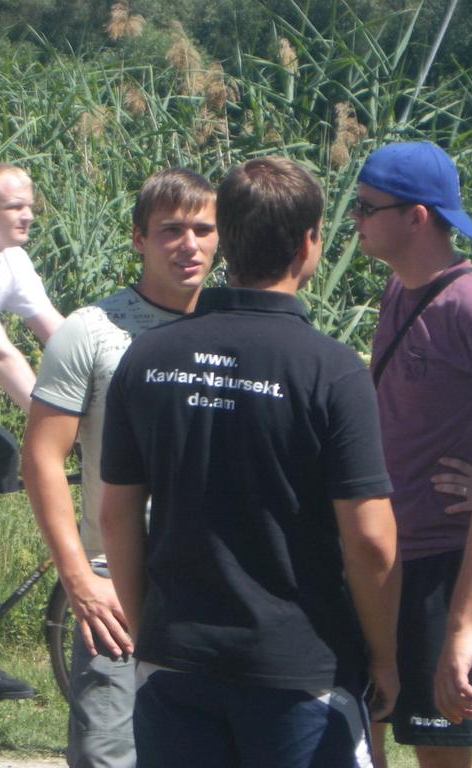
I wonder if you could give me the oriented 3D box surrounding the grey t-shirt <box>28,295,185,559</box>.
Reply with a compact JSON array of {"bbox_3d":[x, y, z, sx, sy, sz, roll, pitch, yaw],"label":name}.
[{"bbox_3d":[-0.164,0.082,6.750,0.530,0.610,0.280,-1,3,-25],"label":"grey t-shirt"}]

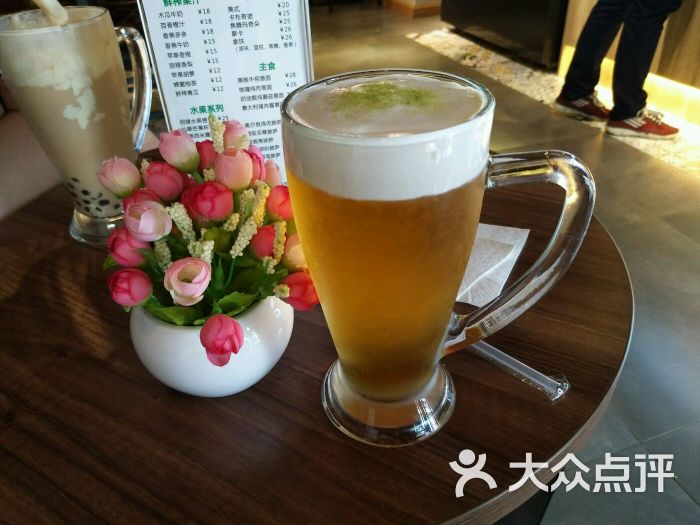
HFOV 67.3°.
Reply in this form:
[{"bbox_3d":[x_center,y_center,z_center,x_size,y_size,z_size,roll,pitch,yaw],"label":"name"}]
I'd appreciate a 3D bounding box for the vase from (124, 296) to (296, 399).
[{"bbox_3d":[-0.085,0.041,0.337,0.100,0.072,0.100,-3,36,0],"label":"vase"}]

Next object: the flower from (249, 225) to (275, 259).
[{"bbox_3d":[-0.050,-0.012,0.303,0.019,0.021,0.019,14,31,0],"label":"flower"}]

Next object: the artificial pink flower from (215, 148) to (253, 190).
[{"bbox_3d":[-0.064,-0.051,0.288,0.021,0.023,0.021,0,30,0],"label":"artificial pink flower"}]

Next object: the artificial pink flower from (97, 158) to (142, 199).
[{"bbox_3d":[-0.125,-0.046,0.284,0.023,0.024,0.023,-20,28,27],"label":"artificial pink flower"}]

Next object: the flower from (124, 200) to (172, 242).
[{"bbox_3d":[-0.106,-0.022,0.277,0.024,0.021,0.023,-25,34,0],"label":"flower"}]

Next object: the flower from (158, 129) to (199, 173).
[{"bbox_3d":[-0.093,-0.061,0.286,0.021,0.025,0.021,-28,24,0],"label":"flower"}]

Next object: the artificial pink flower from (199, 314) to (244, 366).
[{"bbox_3d":[-0.067,0.041,0.274,0.023,0.023,0.026,-3,77,0],"label":"artificial pink flower"}]

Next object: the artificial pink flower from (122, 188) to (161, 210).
[{"bbox_3d":[-0.114,-0.031,0.289,0.022,0.023,0.022,-20,30,22],"label":"artificial pink flower"}]

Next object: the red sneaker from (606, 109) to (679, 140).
[{"bbox_3d":[1.343,-0.632,2.394,0.290,0.106,0.105,10,37,19],"label":"red sneaker"}]

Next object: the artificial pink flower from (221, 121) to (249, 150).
[{"bbox_3d":[-0.068,-0.074,0.313,0.020,0.023,0.021,13,3,21],"label":"artificial pink flower"}]

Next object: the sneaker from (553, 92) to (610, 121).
[{"bbox_3d":[1.188,-0.802,2.645,0.105,0.106,0.290,-30,42,-33],"label":"sneaker"}]

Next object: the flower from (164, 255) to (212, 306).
[{"bbox_3d":[-0.084,0.010,0.271,0.025,0.024,0.024,-1,15,3],"label":"flower"}]

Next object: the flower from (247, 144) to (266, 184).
[{"bbox_3d":[-0.058,-0.056,0.305,0.021,0.023,0.022,29,11,36],"label":"flower"}]

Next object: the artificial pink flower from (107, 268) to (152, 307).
[{"bbox_3d":[-0.117,0.013,0.279,0.021,0.023,0.021,-43,27,0],"label":"artificial pink flower"}]

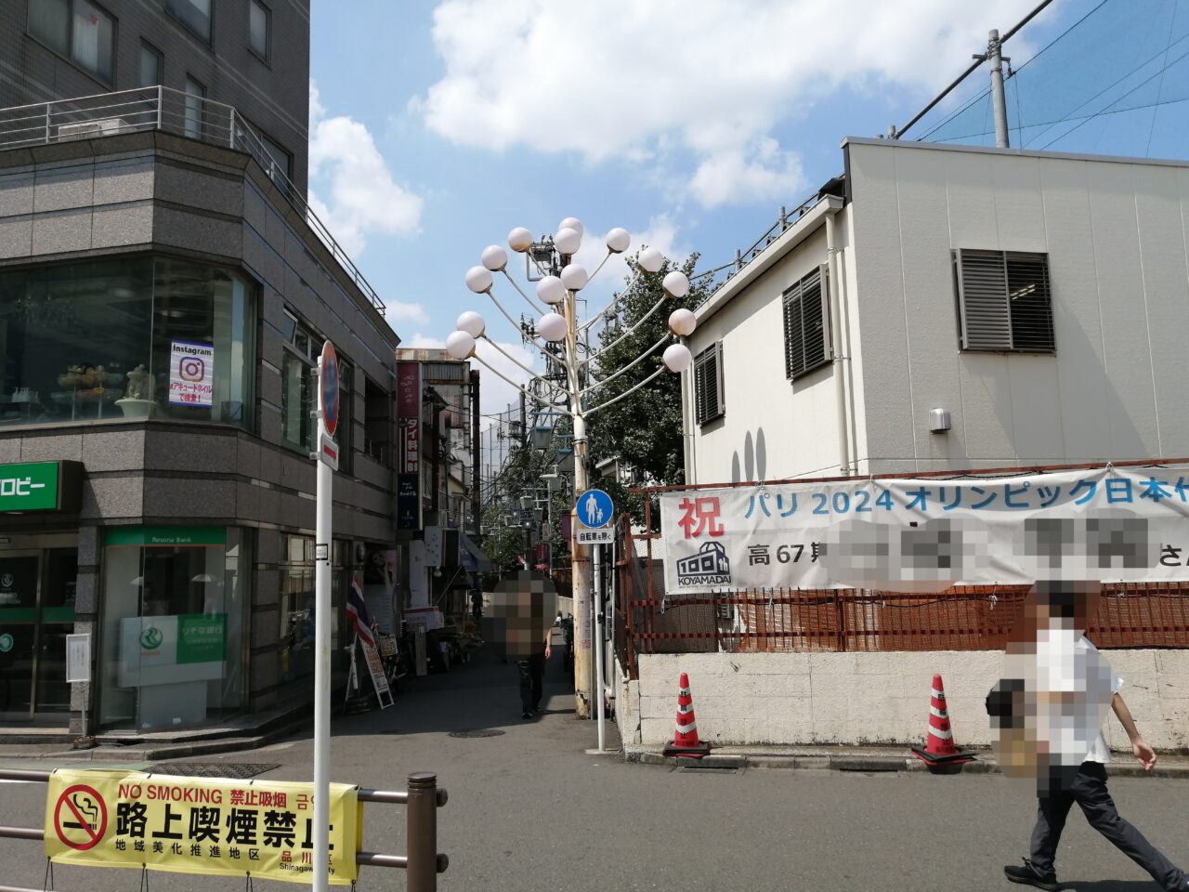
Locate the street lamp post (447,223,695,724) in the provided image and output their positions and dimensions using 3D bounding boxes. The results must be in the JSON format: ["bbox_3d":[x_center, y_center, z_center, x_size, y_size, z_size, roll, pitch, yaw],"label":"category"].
[{"bbox_3d":[-0.253,0.186,10.961,3.000,6.020,2.200,-1,-7,0],"label":"street lamp post"}]

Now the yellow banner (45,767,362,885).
[{"bbox_3d":[-1.689,1.589,3.909,1.540,0.390,0.070,-3,-7,16],"label":"yellow banner"}]

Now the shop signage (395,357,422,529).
[{"bbox_3d":[-3.971,-0.020,19.915,0.510,3.630,0.280,-1,-7,-1],"label":"shop signage"}]

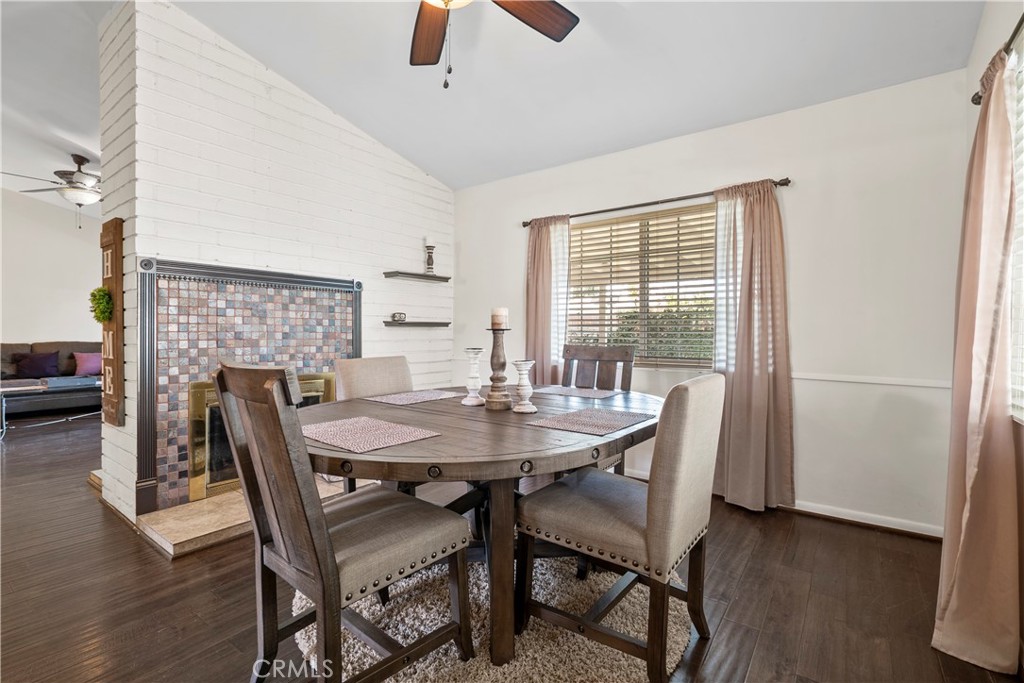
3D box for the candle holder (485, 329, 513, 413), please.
[{"bbox_3d":[-0.051,0.111,1.826,0.113,0.316,0.113,1,1,0],"label":"candle holder"}]

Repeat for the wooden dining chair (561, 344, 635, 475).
[{"bbox_3d":[0.347,0.533,2.538,0.470,1.000,0.610,1,1,36],"label":"wooden dining chair"}]

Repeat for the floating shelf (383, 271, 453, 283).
[{"bbox_3d":[-0.802,-0.548,3.936,0.175,0.047,0.600,1,1,36],"label":"floating shelf"}]

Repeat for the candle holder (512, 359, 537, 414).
[{"bbox_3d":[0.048,0.173,1.761,0.097,0.197,0.097,1,1,0],"label":"candle holder"}]

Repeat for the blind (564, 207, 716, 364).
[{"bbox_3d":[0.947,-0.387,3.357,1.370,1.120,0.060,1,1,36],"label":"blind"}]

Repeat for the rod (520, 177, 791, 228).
[{"bbox_3d":[0.882,-0.981,3.308,1.965,0.050,0.090,1,1,36],"label":"rod"}]

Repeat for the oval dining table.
[{"bbox_3d":[-0.075,0.648,1.863,1.225,0.765,1.720,1,1,36],"label":"oval dining table"}]

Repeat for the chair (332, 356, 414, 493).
[{"bbox_3d":[-0.511,0.561,2.237,0.600,0.935,0.500,1,1,36],"label":"chair"}]

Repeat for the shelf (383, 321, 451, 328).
[{"bbox_3d":[-0.806,-0.146,3.942,0.175,0.047,0.600,1,1,36],"label":"shelf"}]

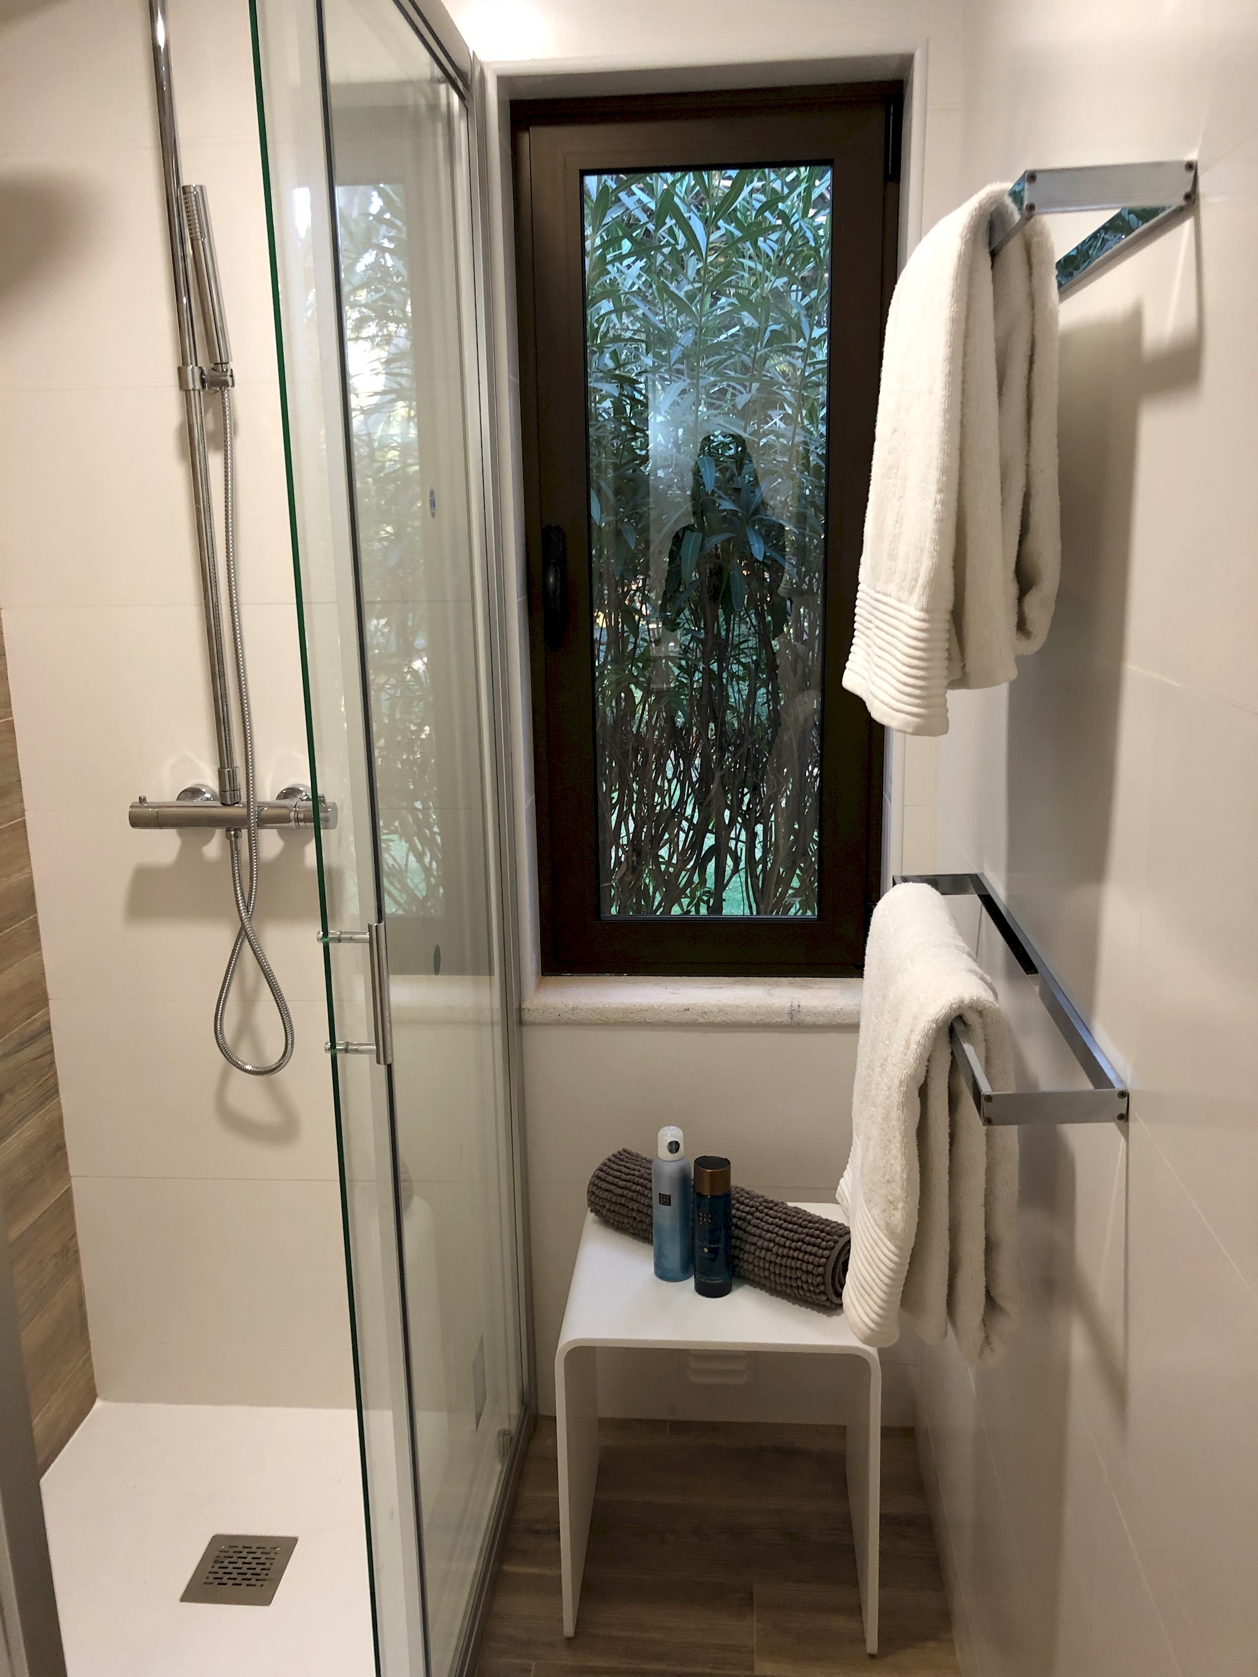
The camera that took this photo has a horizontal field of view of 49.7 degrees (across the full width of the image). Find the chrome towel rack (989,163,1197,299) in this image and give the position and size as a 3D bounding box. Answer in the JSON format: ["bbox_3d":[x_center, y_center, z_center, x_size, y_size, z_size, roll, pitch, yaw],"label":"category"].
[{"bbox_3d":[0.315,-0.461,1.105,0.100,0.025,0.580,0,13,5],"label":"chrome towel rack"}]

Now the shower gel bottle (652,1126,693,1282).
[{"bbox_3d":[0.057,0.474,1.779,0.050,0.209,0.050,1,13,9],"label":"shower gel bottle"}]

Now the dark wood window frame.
[{"bbox_3d":[0.116,-0.403,2.005,0.530,1.266,0.070,0,13,5],"label":"dark wood window frame"}]

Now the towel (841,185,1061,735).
[{"bbox_3d":[0.267,-0.305,1.171,0.124,0.403,0.485,0,13,5],"label":"towel"}]

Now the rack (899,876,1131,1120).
[{"bbox_3d":[0.328,0.121,1.259,0.102,0.025,0.597,0,13,5],"label":"rack"}]

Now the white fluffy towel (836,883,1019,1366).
[{"bbox_3d":[0.277,0.259,1.324,0.135,0.377,0.450,0,13,5],"label":"white fluffy towel"}]

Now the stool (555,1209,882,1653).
[{"bbox_3d":[0.126,0.785,1.866,0.402,0.438,0.350,0,13,5],"label":"stool"}]

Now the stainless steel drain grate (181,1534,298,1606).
[{"bbox_3d":[-0.540,1.021,1.890,0.125,0.010,0.125,0,13,5],"label":"stainless steel drain grate"}]

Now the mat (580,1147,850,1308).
[{"bbox_3d":[0.125,0.518,1.810,0.388,0.108,0.108,10,17,39],"label":"mat"}]

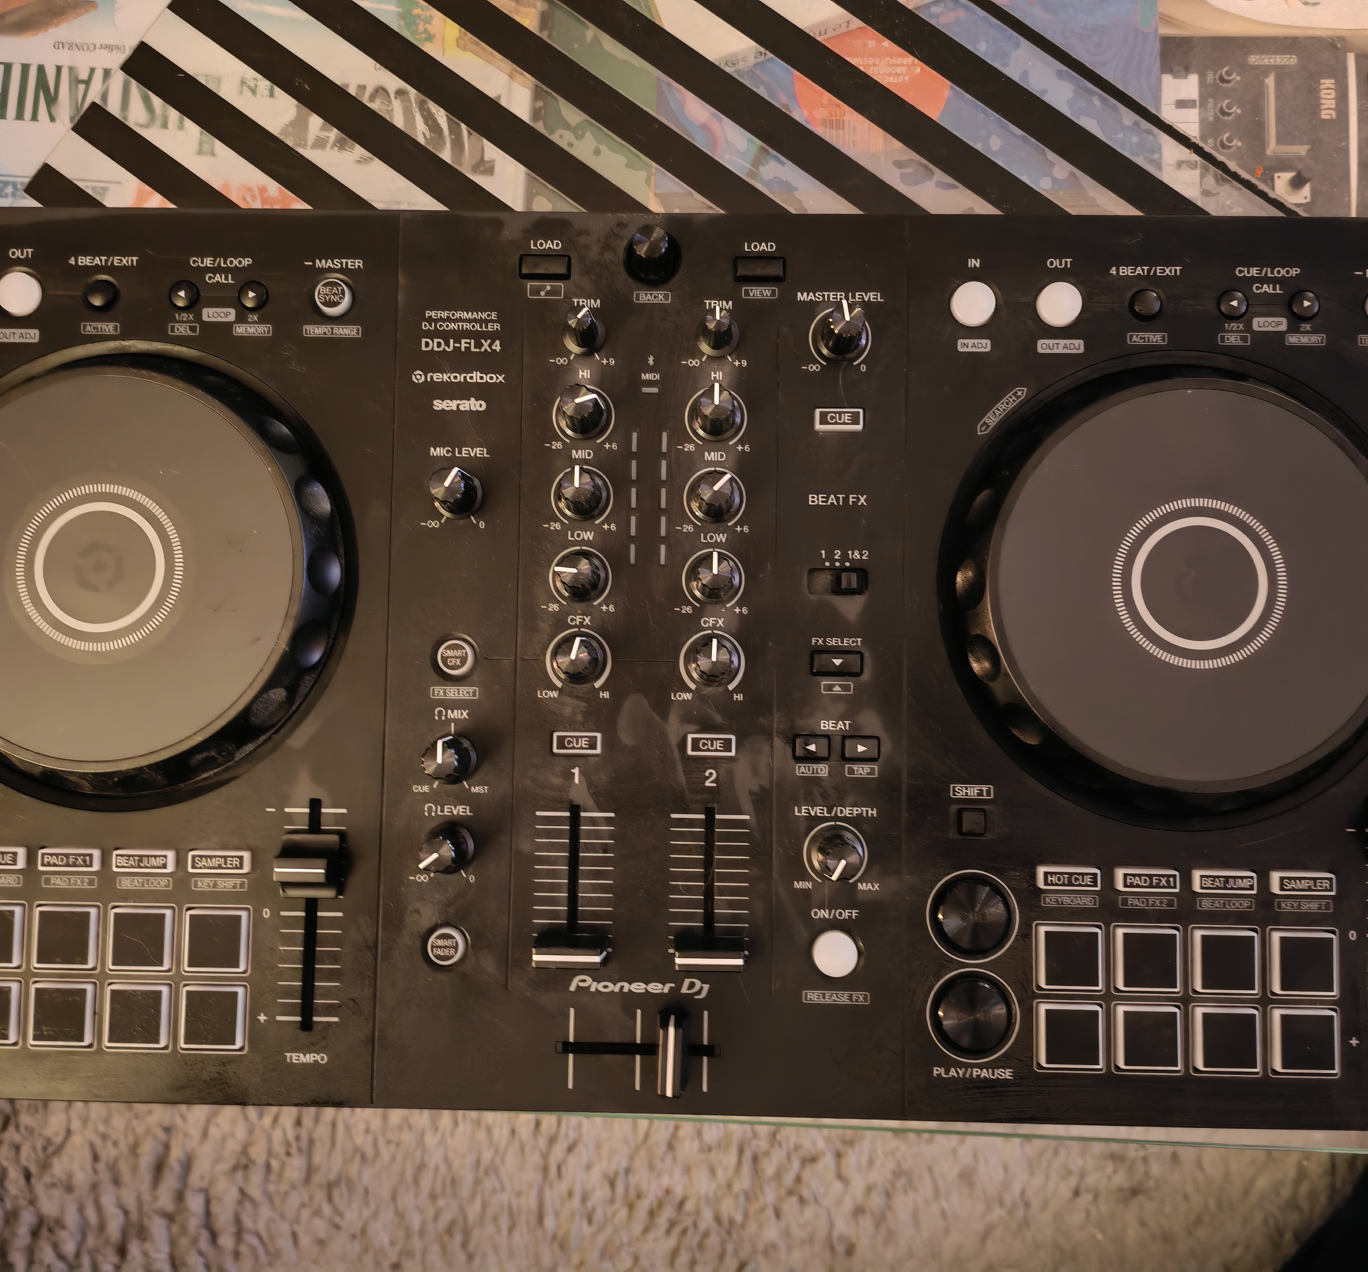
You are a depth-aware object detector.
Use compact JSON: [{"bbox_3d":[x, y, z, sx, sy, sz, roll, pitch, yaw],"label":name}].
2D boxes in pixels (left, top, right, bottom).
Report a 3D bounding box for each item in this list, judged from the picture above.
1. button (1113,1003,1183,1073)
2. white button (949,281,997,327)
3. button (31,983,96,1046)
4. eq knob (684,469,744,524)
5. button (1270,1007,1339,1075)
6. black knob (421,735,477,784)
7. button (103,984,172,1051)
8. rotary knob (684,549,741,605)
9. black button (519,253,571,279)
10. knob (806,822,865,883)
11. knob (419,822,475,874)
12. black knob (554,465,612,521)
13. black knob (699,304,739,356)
[{"bbox_3d":[0.133,0.116,0.379,0.019,0.004,0.019,1,86,1],"label":"button"},{"bbox_3d":[0.086,-0.099,0.394,0.013,0.004,0.013,1,86,1],"label":"white button"},{"bbox_3d":[-0.183,0.111,0.388,0.018,0.003,0.018,1,86,1],"label":"button"},{"bbox_3d":[0.009,-0.042,0.387,0.016,0.016,0.016,0,86,1],"label":"eq knob"},{"bbox_3d":[0.178,0.116,0.379,0.018,0.003,0.018,1,86,1],"label":"button"},{"bbox_3d":[-0.069,0.036,0.382,0.015,0.017,0.015,1,86,1],"label":"black knob"},{"bbox_3d":[-0.160,0.112,0.386,0.019,0.003,0.019,1,86,1],"label":"button"},{"bbox_3d":[0.009,-0.017,0.384,0.016,0.017,0.016,1,86,1],"label":"rotary knob"},{"bbox_3d":[-0.042,-0.111,0.399,0.015,0.003,0.007,1,86,1],"label":"black button"},{"bbox_3d":[0.044,0.063,0.377,0.016,0.018,0.016,0,86,1],"label":"knob"},{"bbox_3d":[-0.070,0.062,0.382,0.016,0.016,0.016,0,86,1],"label":"knob"},{"bbox_3d":[-0.031,-0.042,0.387,0.016,0.017,0.016,1,86,1],"label":"black knob"},{"bbox_3d":[0.010,-0.091,0.389,0.012,0.017,0.012,0,86,1],"label":"black knob"}]

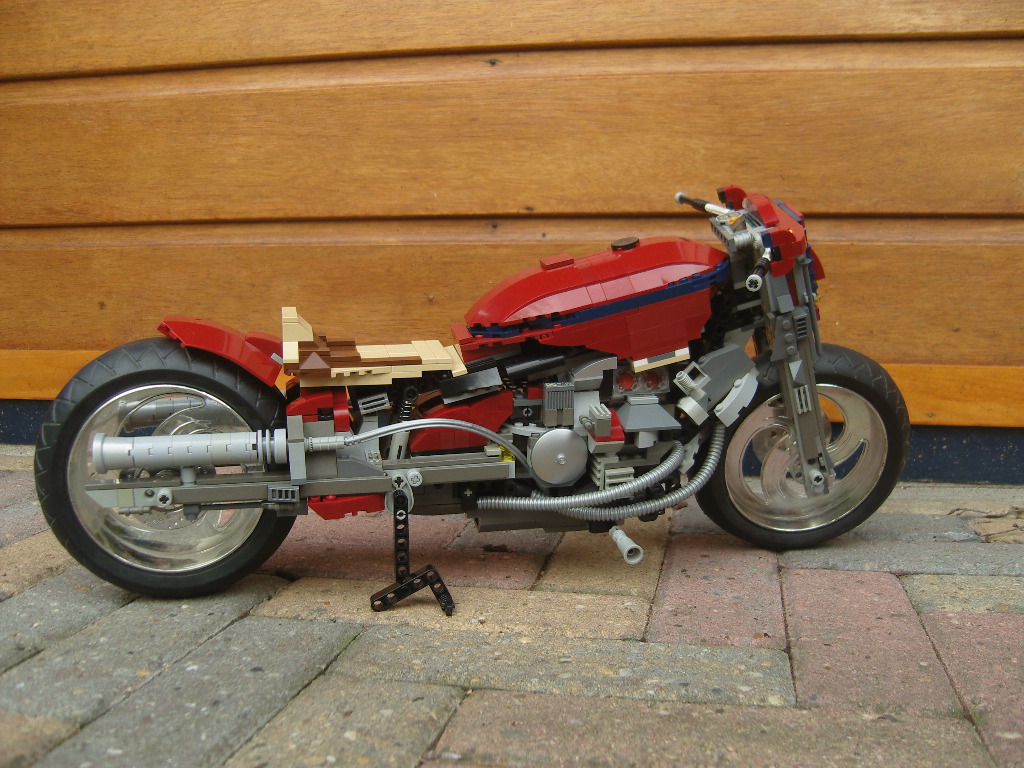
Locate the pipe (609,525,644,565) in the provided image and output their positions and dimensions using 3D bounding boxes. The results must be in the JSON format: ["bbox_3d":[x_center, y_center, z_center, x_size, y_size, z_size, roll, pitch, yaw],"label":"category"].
[{"bbox_3d":[0.063,0.090,0.556,0.010,0.010,0.031,-2,12,-10],"label":"pipe"}]

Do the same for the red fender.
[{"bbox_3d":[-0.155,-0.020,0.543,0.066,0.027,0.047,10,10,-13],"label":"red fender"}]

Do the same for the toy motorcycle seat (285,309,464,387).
[{"bbox_3d":[-0.076,-0.024,0.558,0.099,0.038,0.054,-2,12,-10],"label":"toy motorcycle seat"}]

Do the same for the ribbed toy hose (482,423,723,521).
[{"bbox_3d":[0.050,0.049,0.572,0.146,0.049,0.032,-2,12,-10],"label":"ribbed toy hose"}]

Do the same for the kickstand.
[{"bbox_3d":[-0.054,0.091,0.543,0.045,0.070,0.016,-2,12,-10],"label":"kickstand"}]

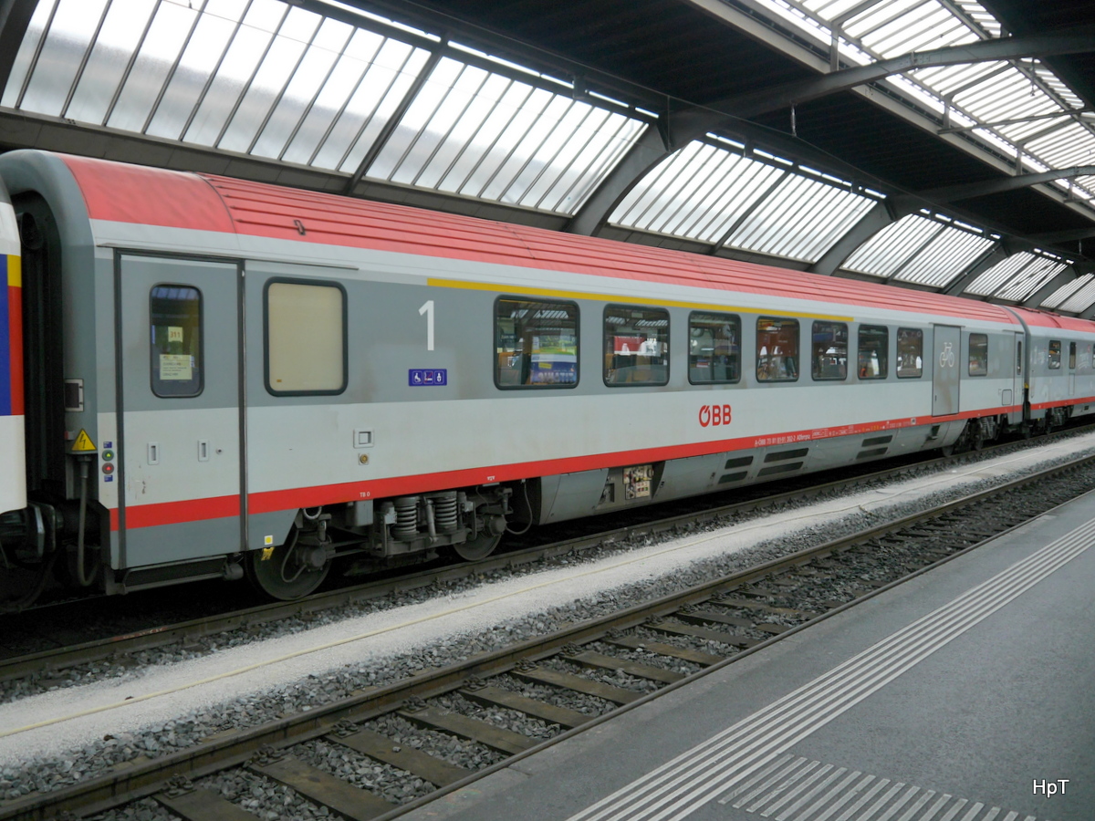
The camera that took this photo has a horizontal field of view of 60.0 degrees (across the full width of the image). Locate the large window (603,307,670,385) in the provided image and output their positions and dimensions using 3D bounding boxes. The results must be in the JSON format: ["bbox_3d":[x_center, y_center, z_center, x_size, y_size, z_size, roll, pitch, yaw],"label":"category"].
[{"bbox_3d":[1.177,-0.843,12.525,0.060,1.066,1.510,2,4,41],"label":"large window"}]

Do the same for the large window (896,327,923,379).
[{"bbox_3d":[7.624,-1.205,19.970,0.060,1.042,1.510,2,4,41],"label":"large window"}]

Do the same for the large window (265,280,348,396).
[{"bbox_3d":[-2.193,-0.663,8.632,0.060,1.062,0.907,2,4,41],"label":"large window"}]

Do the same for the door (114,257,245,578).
[{"bbox_3d":[-3.004,-0.017,7.799,0.080,2.490,1.073,3,4,45],"label":"door"}]

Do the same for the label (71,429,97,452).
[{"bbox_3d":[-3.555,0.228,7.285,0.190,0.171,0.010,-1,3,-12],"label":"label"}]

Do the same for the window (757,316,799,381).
[{"bbox_3d":[3.752,-0.980,15.499,0.060,1.062,1.510,2,4,41],"label":"window"}]

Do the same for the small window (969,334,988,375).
[{"bbox_3d":[10.657,-1.364,23.474,0.060,1.050,1.467,2,4,41],"label":"small window"}]

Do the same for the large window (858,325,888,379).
[{"bbox_3d":[6.327,-1.130,18.472,0.060,1.051,1.510,2,4,41],"label":"large window"}]

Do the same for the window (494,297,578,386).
[{"bbox_3d":[-0.113,-0.775,11.035,0.060,1.060,1.510,2,4,41],"label":"window"}]

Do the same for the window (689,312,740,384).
[{"bbox_3d":[2.465,-0.910,14.012,0.060,1.055,1.510,2,4,41],"label":"window"}]

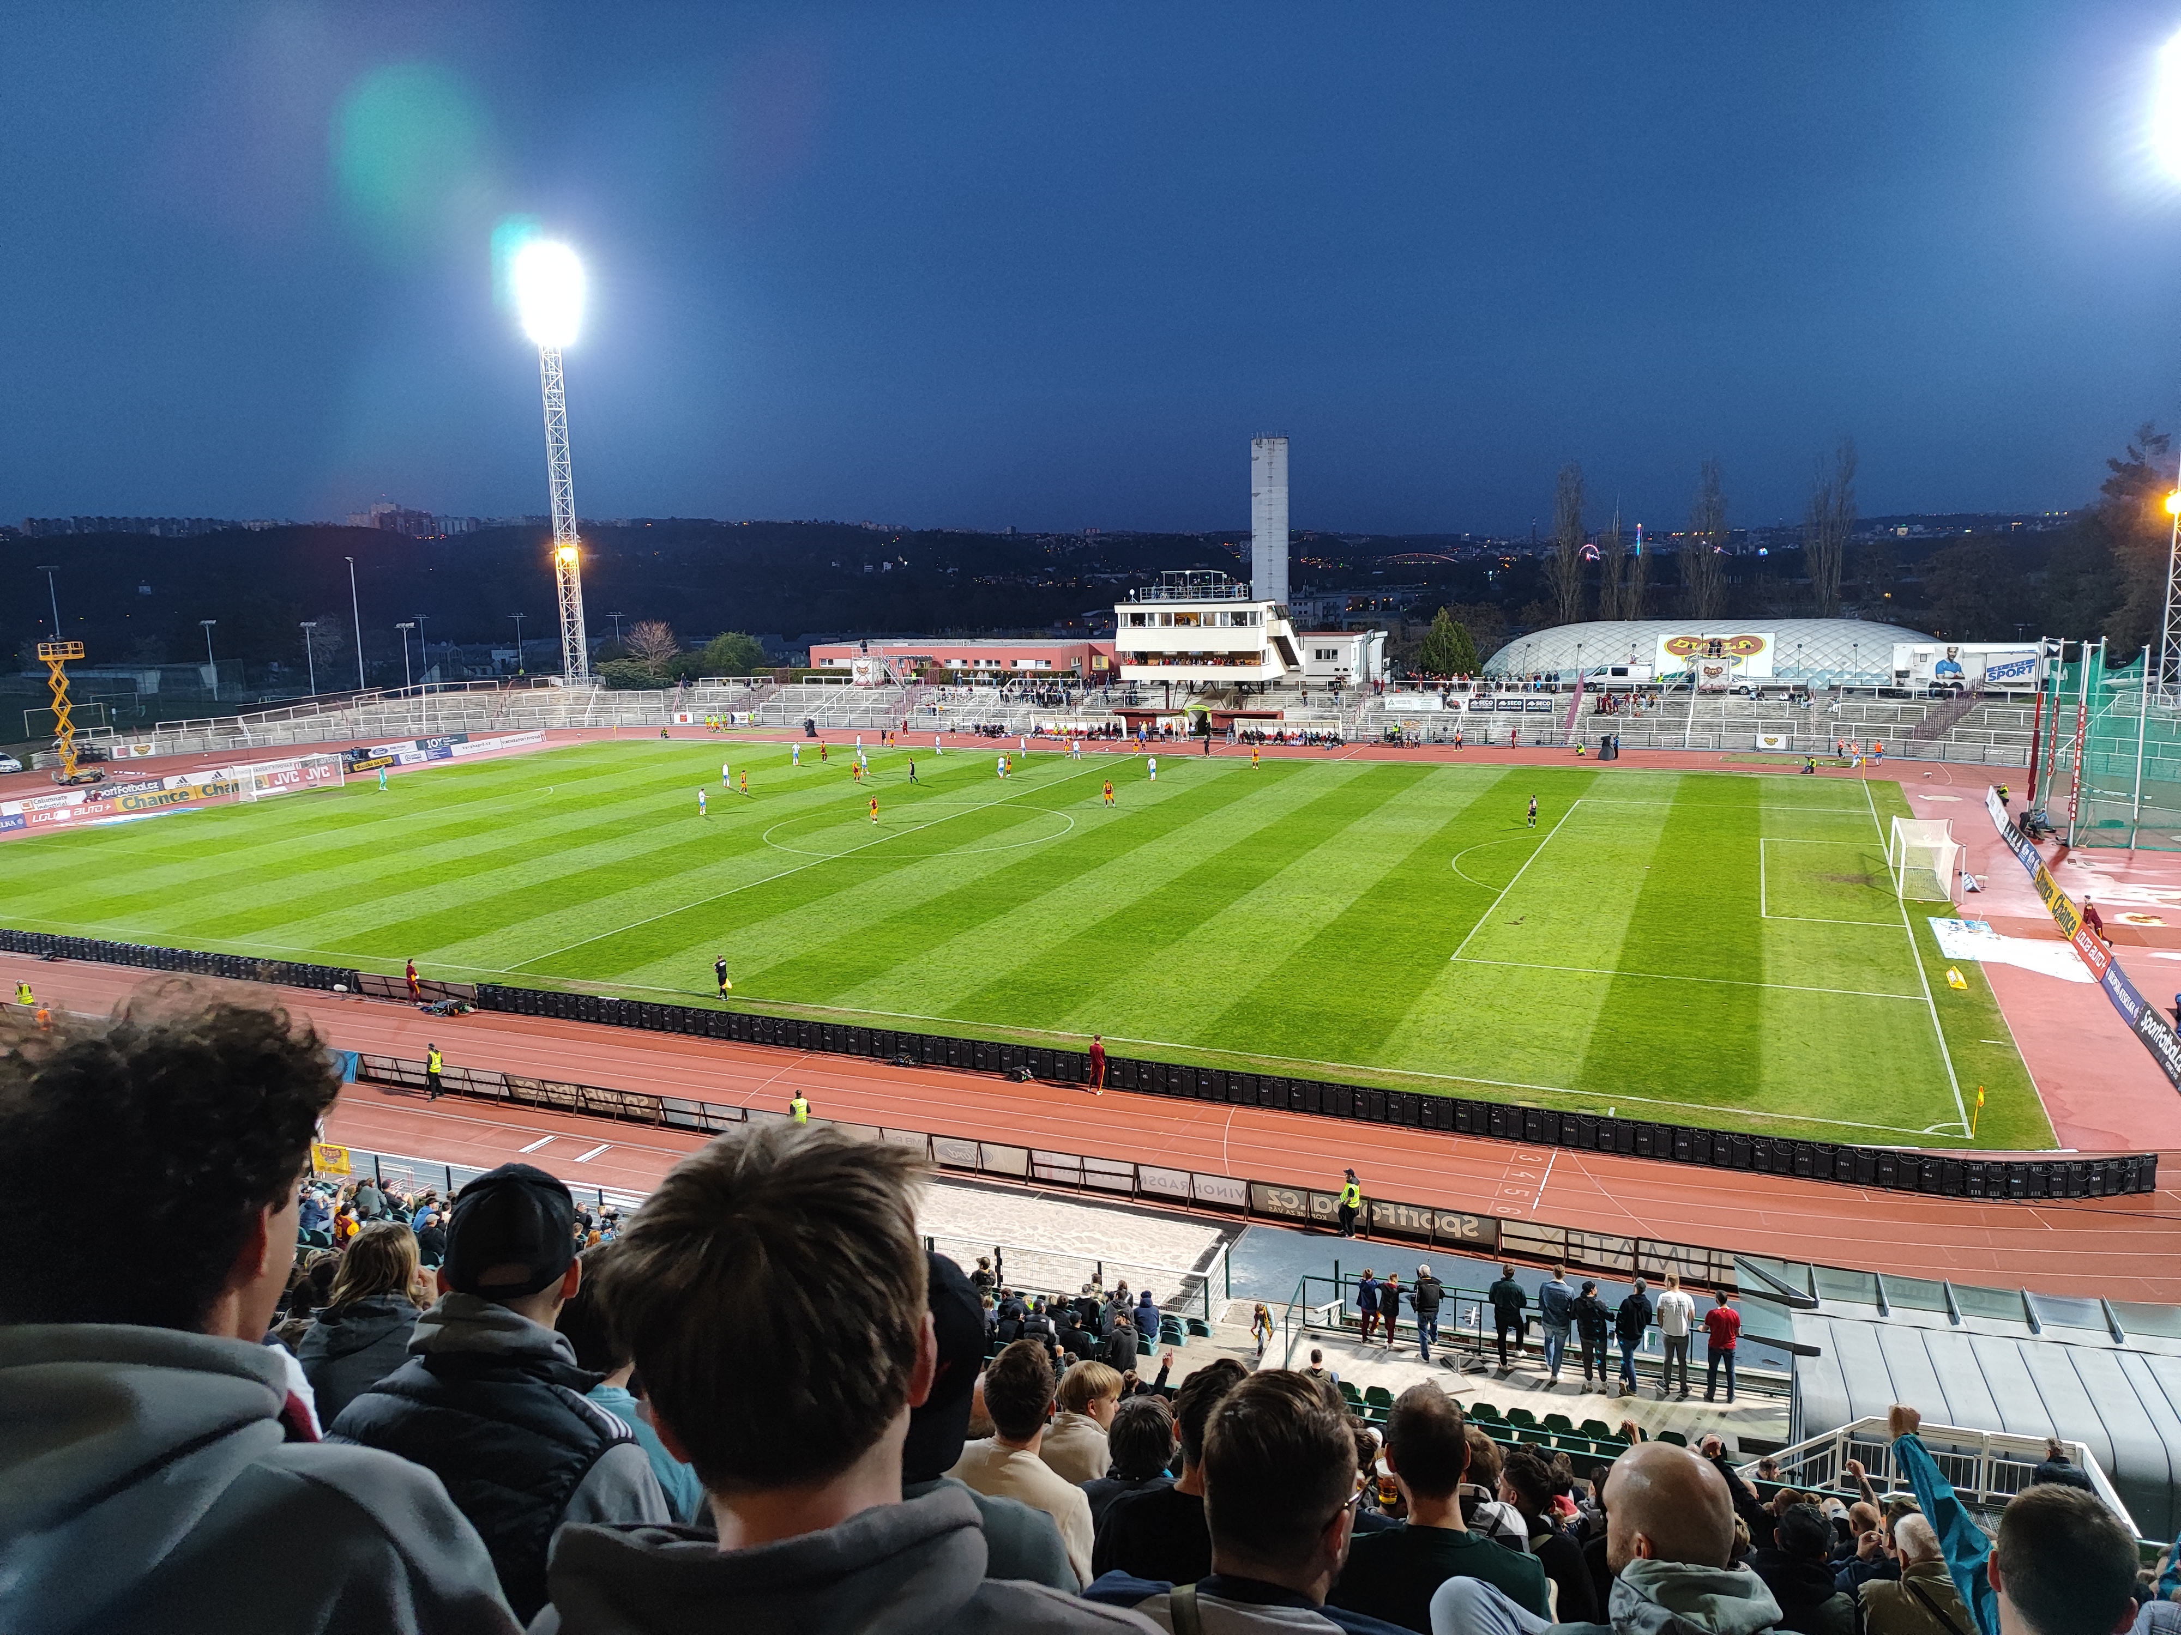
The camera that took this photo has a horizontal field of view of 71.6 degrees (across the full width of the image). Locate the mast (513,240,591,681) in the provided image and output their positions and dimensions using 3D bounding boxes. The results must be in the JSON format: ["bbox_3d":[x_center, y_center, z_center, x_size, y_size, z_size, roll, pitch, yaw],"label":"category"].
[{"bbox_3d":[-60.720,-40.000,173.080,7.390,49.180,3.040,-6,11,-25],"label":"mast"}]

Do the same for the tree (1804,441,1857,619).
[{"bbox_3d":[92.990,-32.950,190.750,6.270,29.350,6.270,3,11,26],"label":"tree"}]

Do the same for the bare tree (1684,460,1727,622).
[{"bbox_3d":[78.700,-32.150,194.620,5.260,27.320,5.260,2,11,22],"label":"bare tree"}]

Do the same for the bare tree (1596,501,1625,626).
[{"bbox_3d":[67.090,-29.430,196.210,3.950,22.260,3.950,2,10,19],"label":"bare tree"}]

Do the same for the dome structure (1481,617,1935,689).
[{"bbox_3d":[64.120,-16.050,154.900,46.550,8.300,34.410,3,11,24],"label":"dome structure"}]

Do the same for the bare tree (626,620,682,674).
[{"bbox_3d":[-52.310,-20.080,180.040,6.480,7.080,6.270,-4,10,-16],"label":"bare tree"}]

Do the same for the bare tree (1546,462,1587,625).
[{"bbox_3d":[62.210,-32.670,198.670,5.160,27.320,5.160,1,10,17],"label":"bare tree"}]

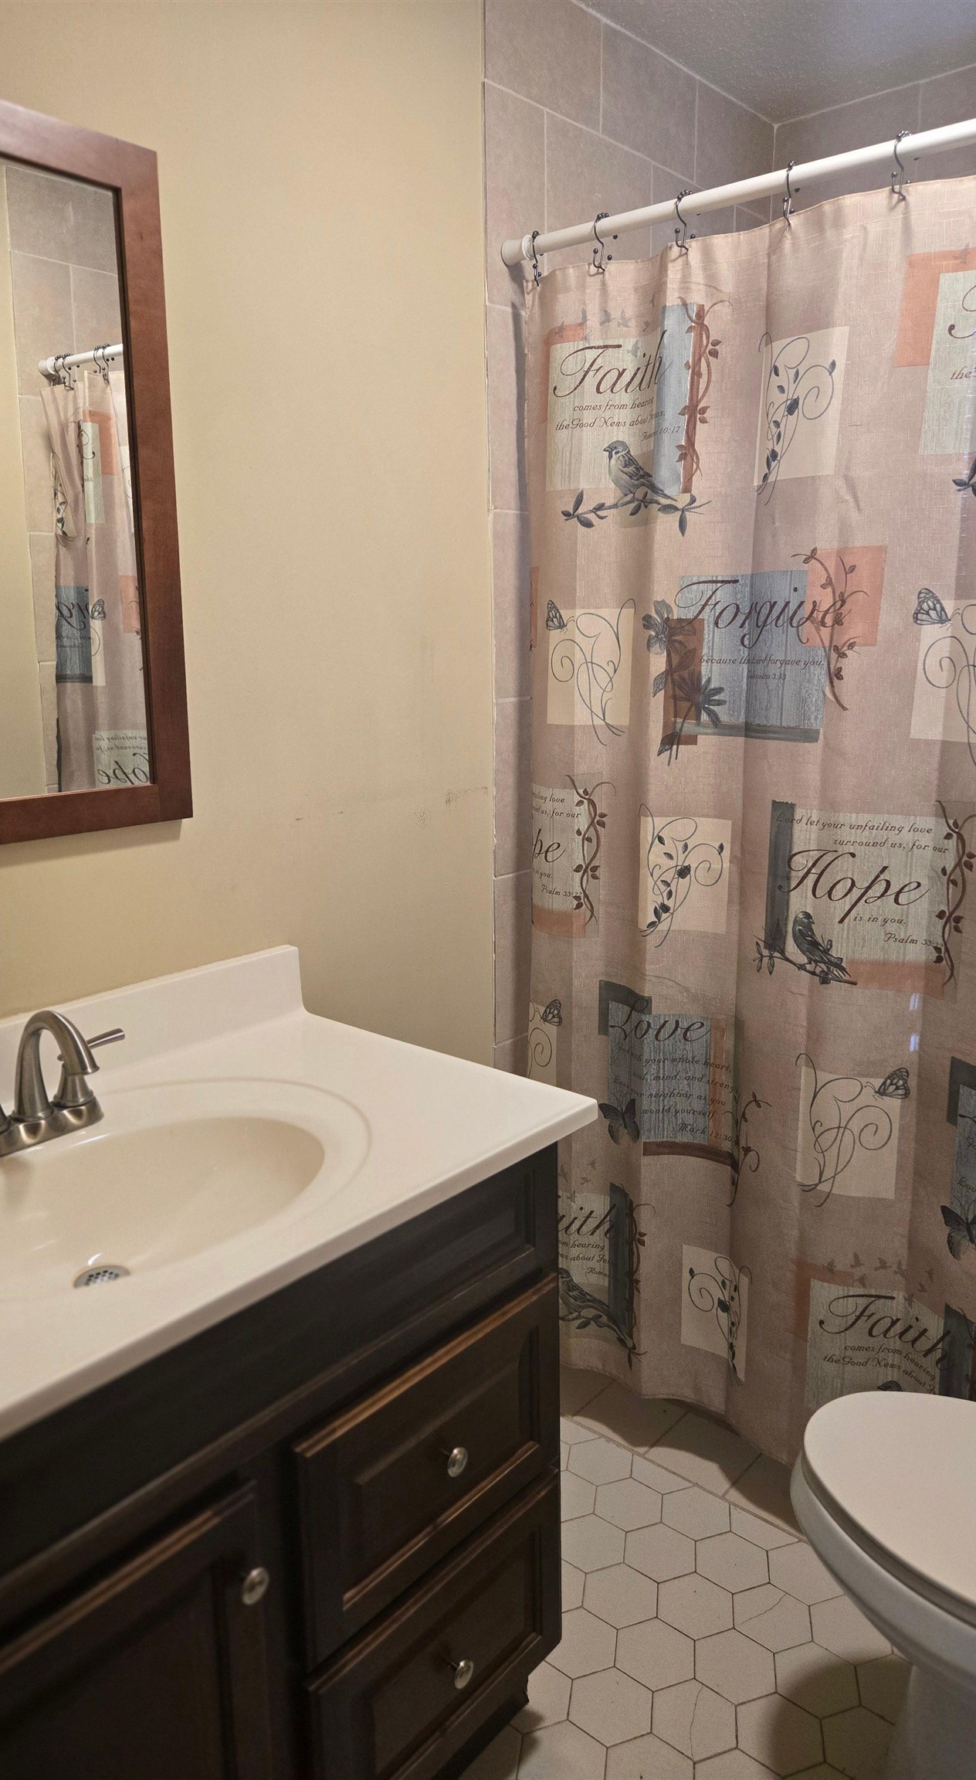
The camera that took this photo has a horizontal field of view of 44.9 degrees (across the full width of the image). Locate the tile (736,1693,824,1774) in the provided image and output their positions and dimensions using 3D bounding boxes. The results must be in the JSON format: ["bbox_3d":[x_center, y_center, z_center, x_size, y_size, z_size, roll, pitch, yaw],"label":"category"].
[{"bbox_3d":[0.392,1.136,1.587,0.128,0.010,0.111,10,16,39],"label":"tile"}]

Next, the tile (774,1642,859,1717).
[{"bbox_3d":[0.462,1.113,1.665,0.111,0.010,0.128,2,13,10],"label":"tile"}]

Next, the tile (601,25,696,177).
[{"bbox_3d":[0.288,-1.384,2.095,0.009,0.175,0.300,11,17,40],"label":"tile"}]

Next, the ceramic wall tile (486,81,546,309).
[{"bbox_3d":[0.045,-1.084,1.876,0.009,0.306,0.134,11,17,40],"label":"ceramic wall tile"}]

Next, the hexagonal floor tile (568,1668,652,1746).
[{"bbox_3d":[0.170,1.129,1.627,0.128,0.010,0.111,10,16,39],"label":"hexagonal floor tile"}]

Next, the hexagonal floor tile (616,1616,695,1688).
[{"bbox_3d":[0.243,1.110,1.711,0.128,0.010,0.111,10,16,39],"label":"hexagonal floor tile"}]

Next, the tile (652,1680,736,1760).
[{"bbox_3d":[0.281,1.133,1.607,0.128,0.010,0.111,10,16,39],"label":"tile"}]

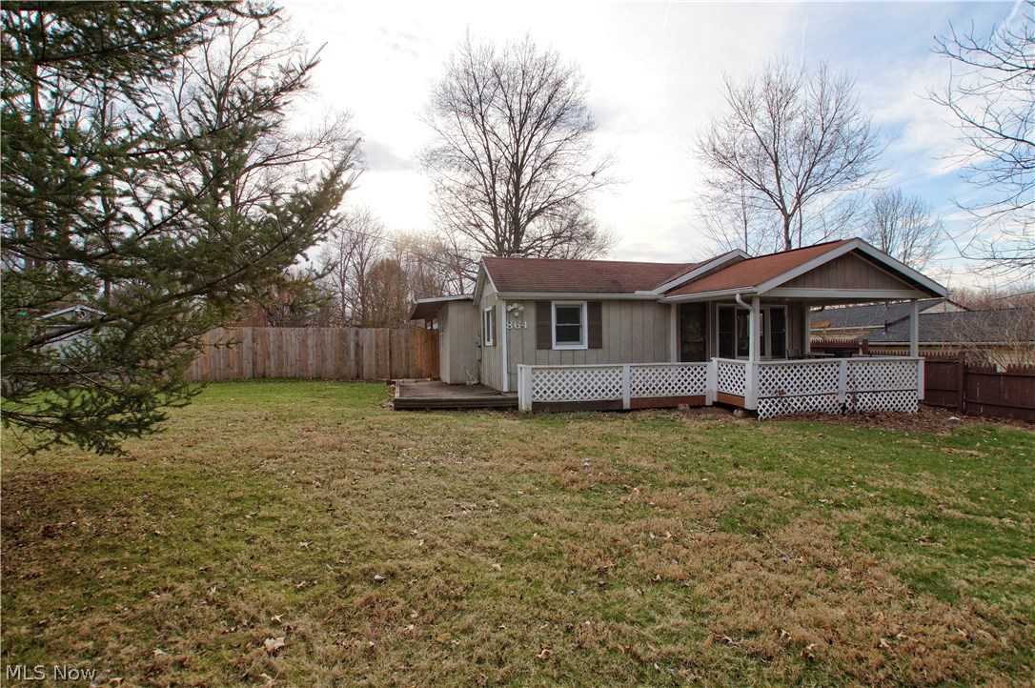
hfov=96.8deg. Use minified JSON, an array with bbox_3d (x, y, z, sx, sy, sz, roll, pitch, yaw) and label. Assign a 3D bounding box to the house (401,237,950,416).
[{"bbox_3d":[2.712,-0.566,12.351,10.600,3.750,8.500,-1,1,-14],"label":"house"}]

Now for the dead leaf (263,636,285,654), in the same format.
[{"bbox_3d":[-1.177,1.466,2.230,0.100,0.035,0.090,-1,1,-14],"label":"dead leaf"}]

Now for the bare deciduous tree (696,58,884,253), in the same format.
[{"bbox_3d":[13.765,-6.721,23.188,9.444,15.230,9.444,-1,1,-14],"label":"bare deciduous tree"}]

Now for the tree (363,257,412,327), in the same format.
[{"bbox_3d":[-7.885,-2.124,28.078,3.019,6.264,3.019,-1,1,-14],"label":"tree"}]

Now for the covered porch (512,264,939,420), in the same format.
[{"bbox_3d":[4.181,-0.301,9.964,8.700,3.300,3.050,-1,1,-14],"label":"covered porch"}]

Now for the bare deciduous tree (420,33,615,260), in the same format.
[{"bbox_3d":[0.098,-8.682,27.238,11.423,19.207,11.423,-1,1,-14],"label":"bare deciduous tree"}]

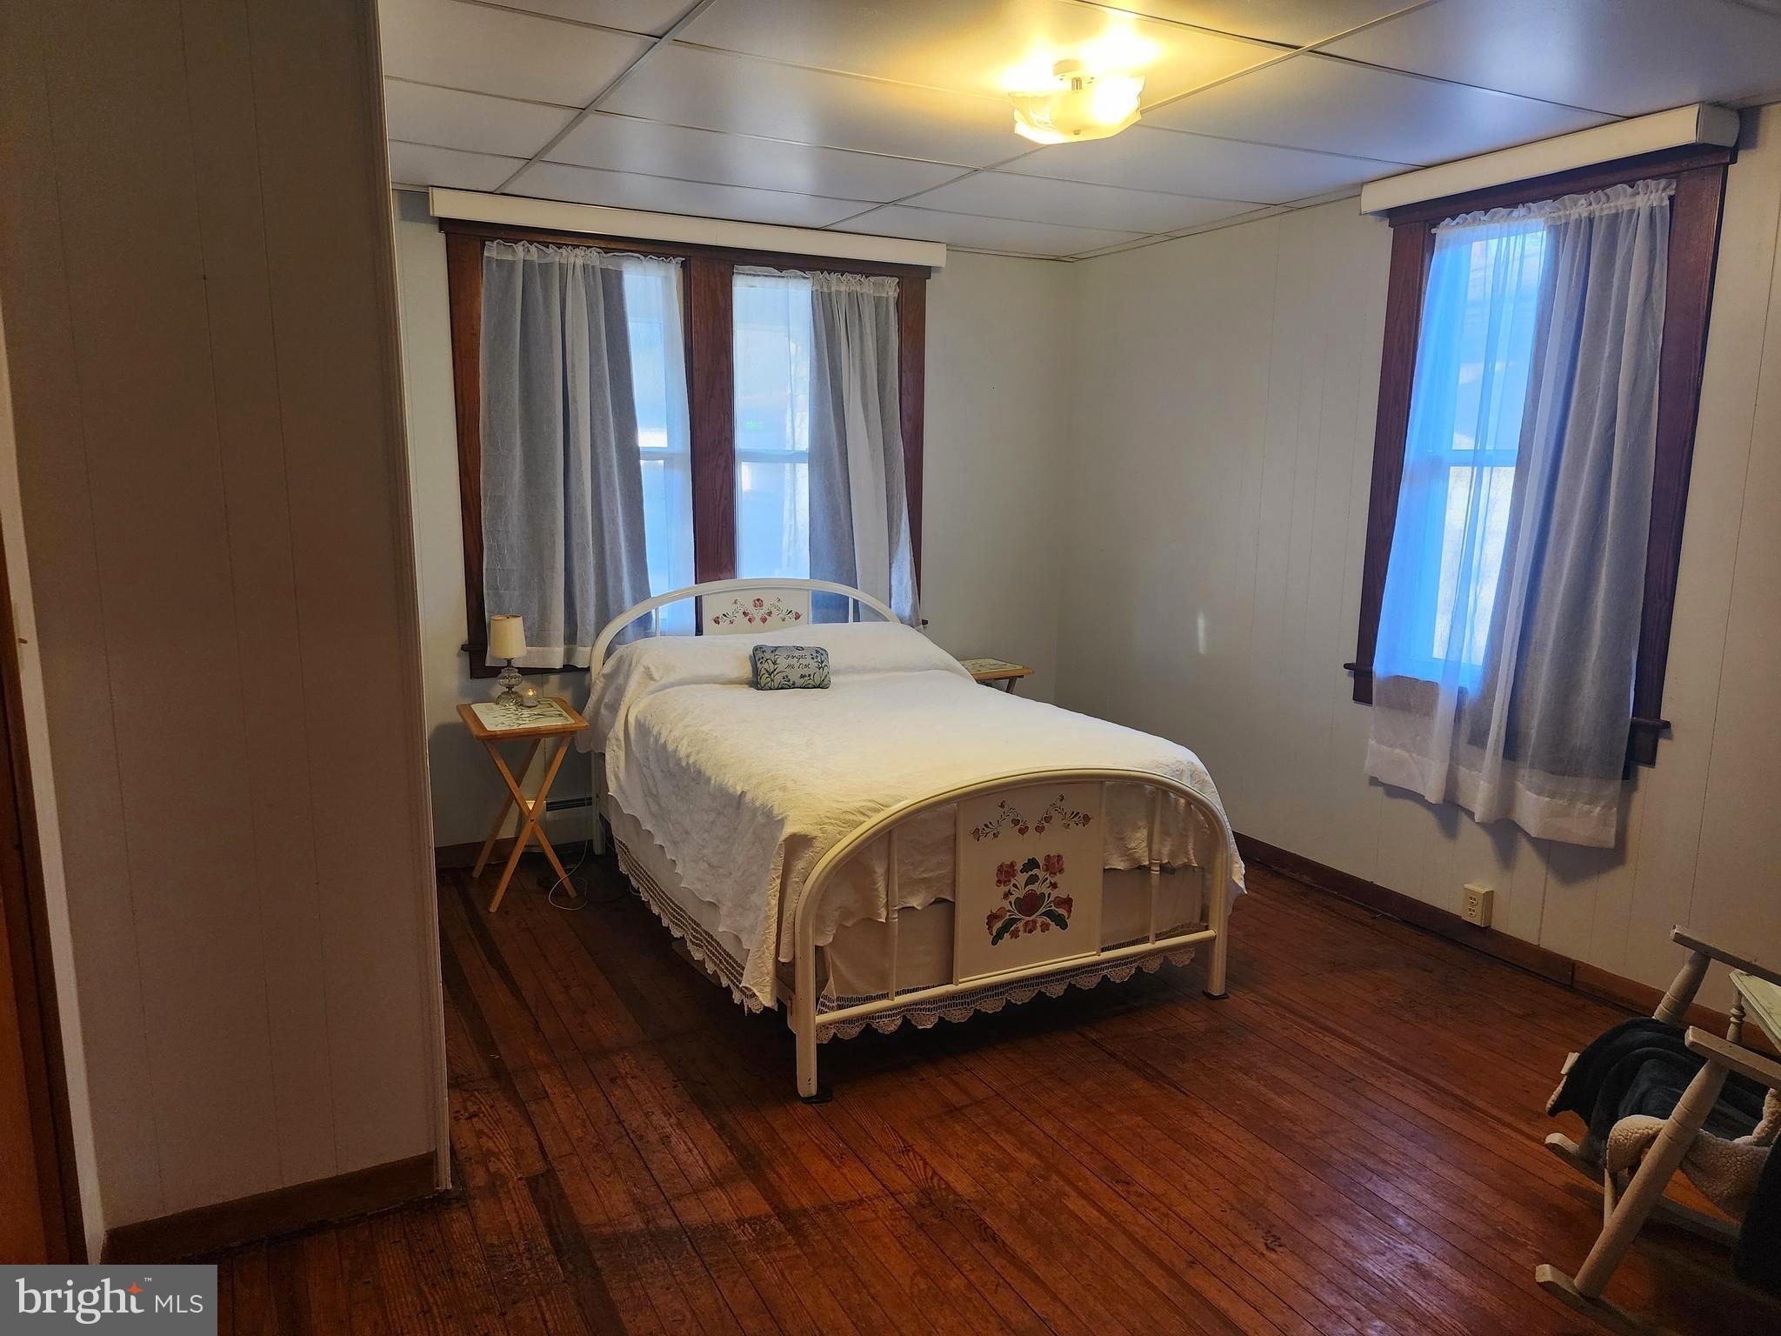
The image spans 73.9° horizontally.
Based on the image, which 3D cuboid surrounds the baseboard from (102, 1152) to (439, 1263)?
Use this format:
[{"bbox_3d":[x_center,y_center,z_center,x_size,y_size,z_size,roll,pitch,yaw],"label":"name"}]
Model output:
[{"bbox_3d":[-1.244,1.099,2.406,0.610,0.092,0.020,-5,12,-28],"label":"baseboard"}]

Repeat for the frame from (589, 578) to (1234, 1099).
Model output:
[{"bbox_3d":[-0.082,0.326,3.993,1.380,1.066,2.060,-5,11,-27],"label":"frame"}]

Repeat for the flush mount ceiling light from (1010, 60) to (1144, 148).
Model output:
[{"bbox_3d":[0.421,-1.282,2.684,0.300,0.150,0.300,-5,12,-28],"label":"flush mount ceiling light"}]

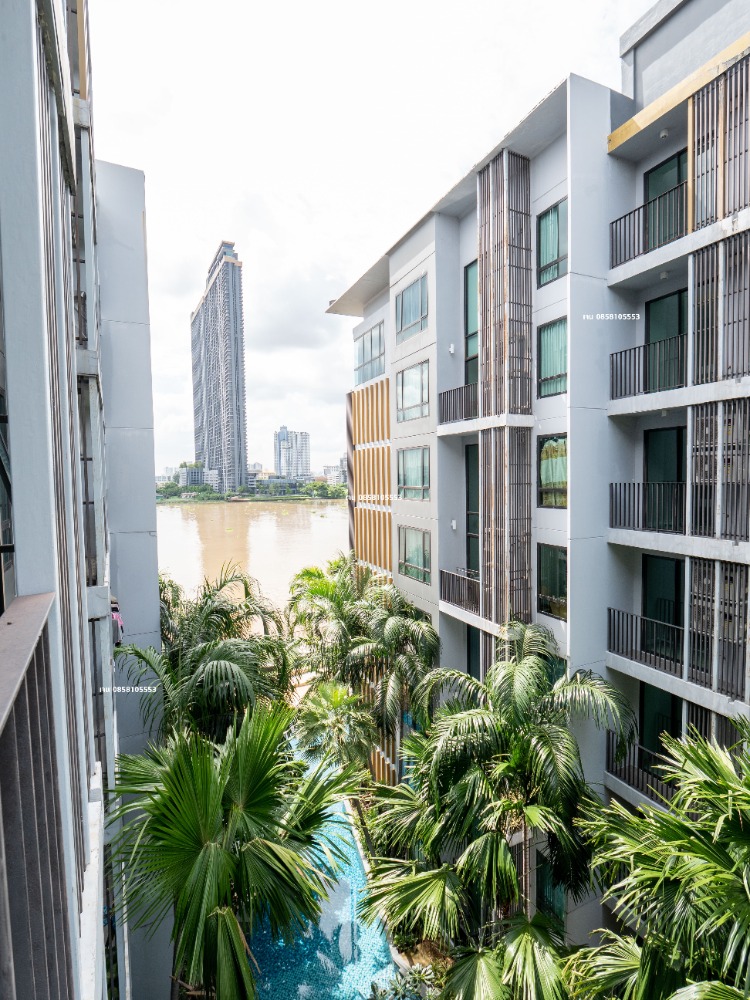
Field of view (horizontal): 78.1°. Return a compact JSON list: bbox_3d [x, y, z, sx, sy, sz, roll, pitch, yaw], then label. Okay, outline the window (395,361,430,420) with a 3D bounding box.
[{"bbox_3d":[1.390,-3.855,16.579,0.120,1.960,2.190,-2,3,-26],"label":"window"}]

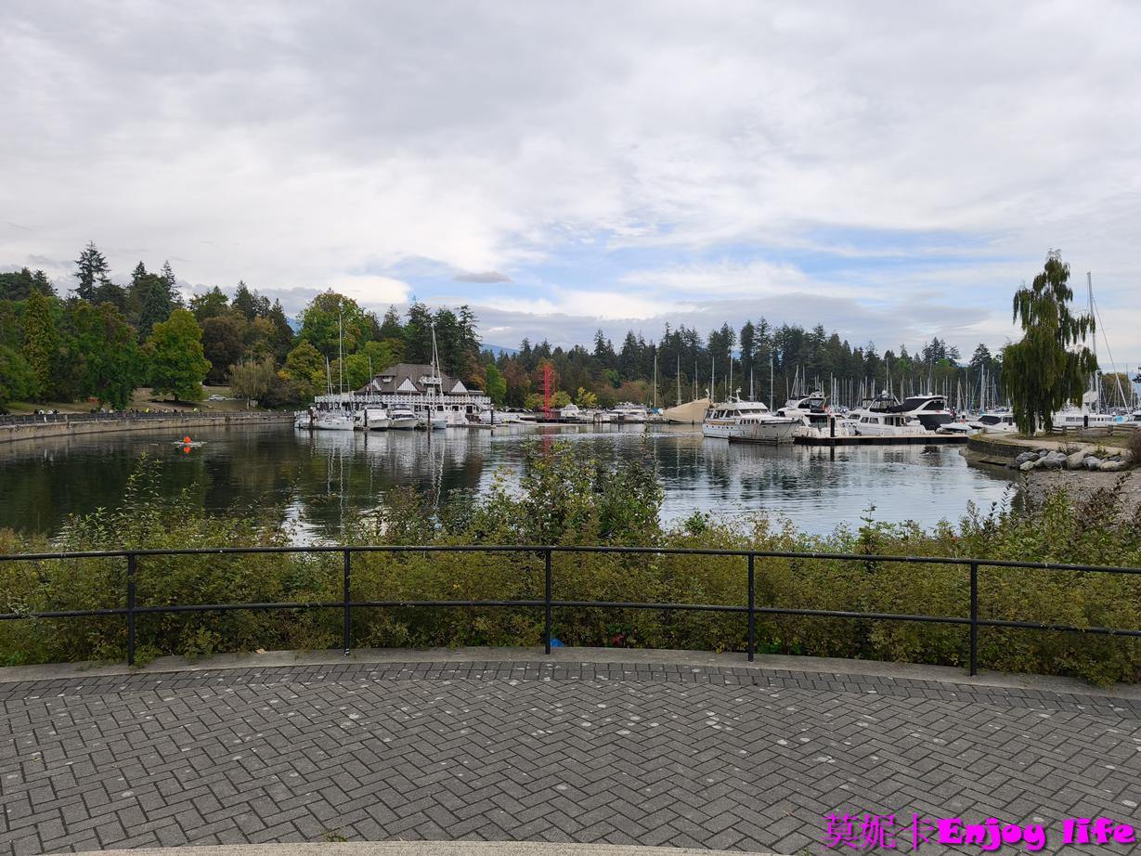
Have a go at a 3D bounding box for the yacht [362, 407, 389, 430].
[{"bbox_3d":[-34.800,-1.946,137.400,4.200,4.300,12.000,-1,2,-31],"label":"yacht"}]

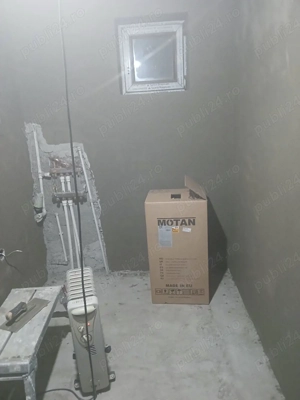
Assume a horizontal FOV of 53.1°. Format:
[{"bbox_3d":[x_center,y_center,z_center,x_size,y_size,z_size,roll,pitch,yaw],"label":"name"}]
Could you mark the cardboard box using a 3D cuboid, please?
[{"bbox_3d":[0.234,0.361,2.499,0.455,0.888,0.382,-2,15,6],"label":"cardboard box"}]

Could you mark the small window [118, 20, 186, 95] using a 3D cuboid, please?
[{"bbox_3d":[0.023,-1.177,2.515,0.531,0.527,0.080,-3,15,4],"label":"small window"}]

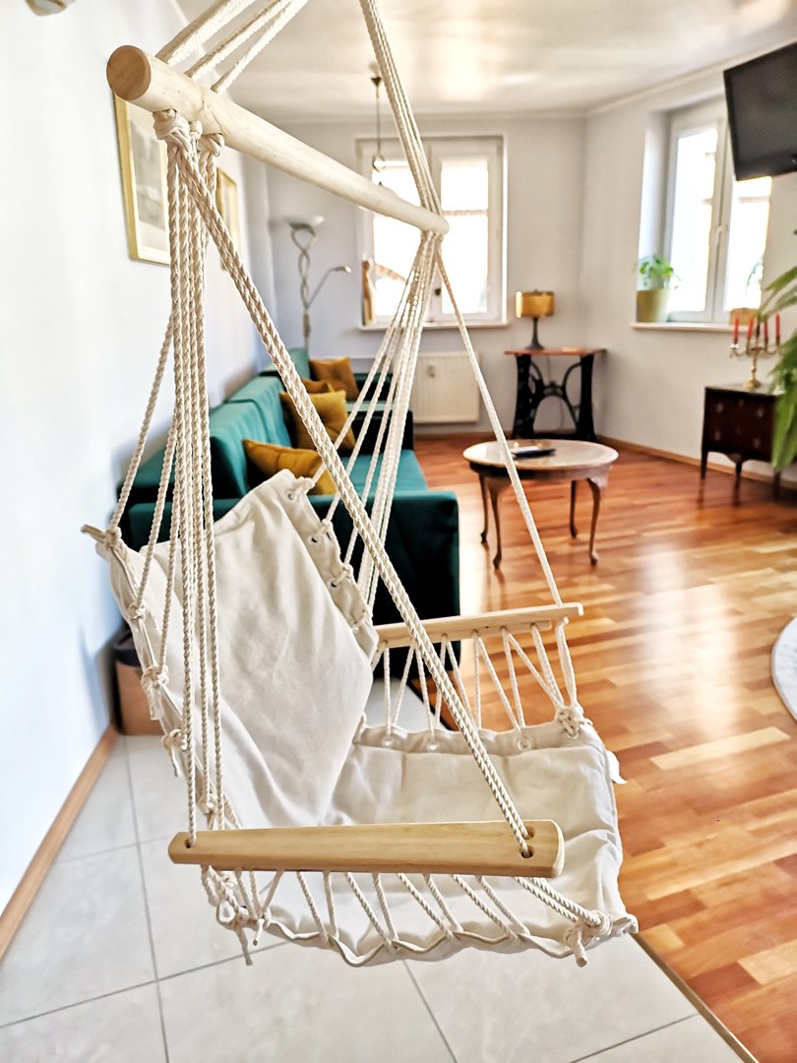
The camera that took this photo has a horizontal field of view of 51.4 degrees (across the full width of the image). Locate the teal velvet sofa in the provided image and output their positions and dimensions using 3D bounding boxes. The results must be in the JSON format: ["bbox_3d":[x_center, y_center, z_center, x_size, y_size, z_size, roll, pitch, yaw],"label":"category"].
[{"bbox_3d":[-0.393,-0.201,3.744,1.058,0.847,2.137,-2,16,-3],"label":"teal velvet sofa"}]

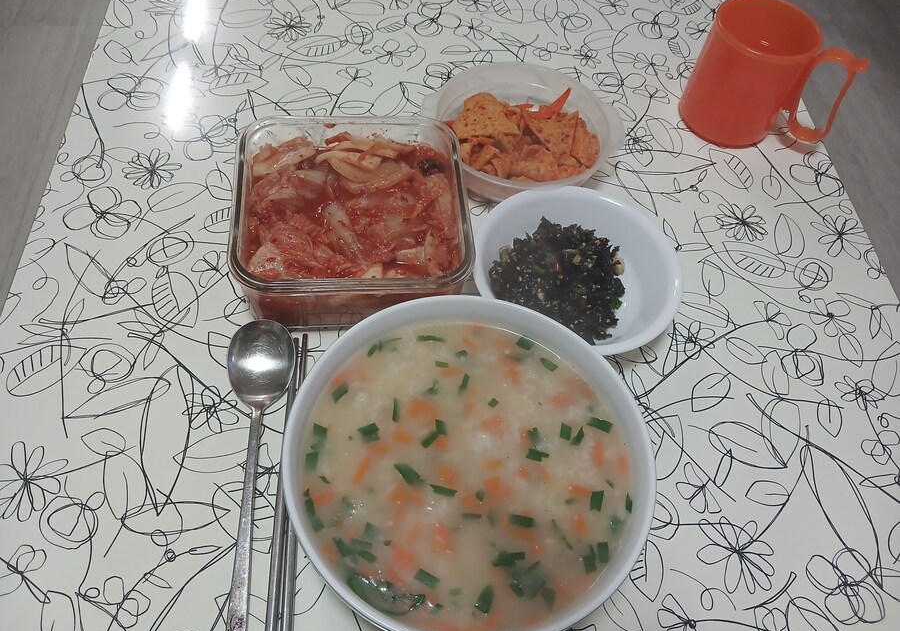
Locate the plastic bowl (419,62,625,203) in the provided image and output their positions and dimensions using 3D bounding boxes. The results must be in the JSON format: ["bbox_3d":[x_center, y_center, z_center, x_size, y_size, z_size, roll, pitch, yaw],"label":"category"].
[{"bbox_3d":[0.057,-0.139,0.556,0.161,0.037,0.140,6,57,-3],"label":"plastic bowl"}]

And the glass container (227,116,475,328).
[{"bbox_3d":[-0.066,-0.065,0.477,0.152,0.065,0.152,-2,57,-8],"label":"glass container"}]

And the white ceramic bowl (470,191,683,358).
[{"bbox_3d":[0.083,-0.024,0.482,0.140,0.040,0.140,3,57,-5],"label":"white ceramic bowl"}]

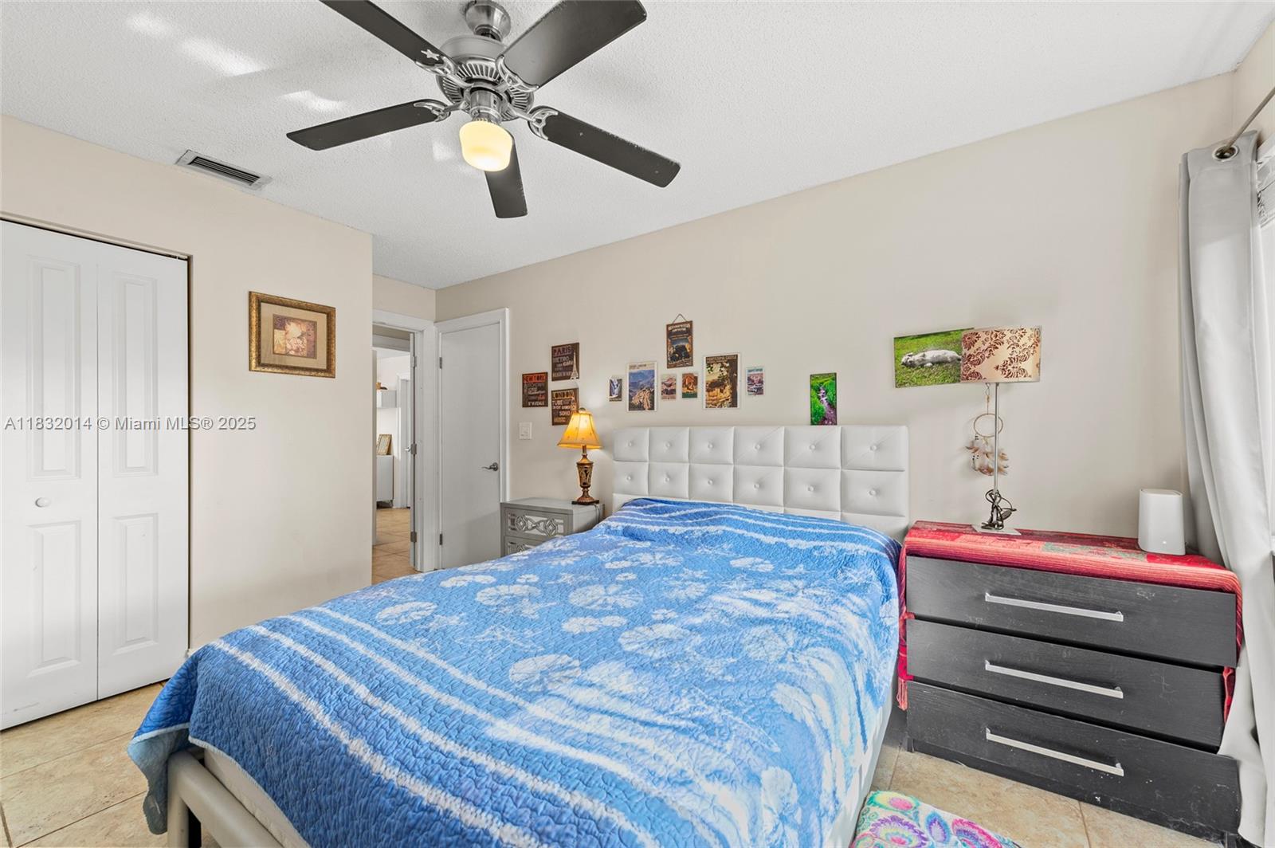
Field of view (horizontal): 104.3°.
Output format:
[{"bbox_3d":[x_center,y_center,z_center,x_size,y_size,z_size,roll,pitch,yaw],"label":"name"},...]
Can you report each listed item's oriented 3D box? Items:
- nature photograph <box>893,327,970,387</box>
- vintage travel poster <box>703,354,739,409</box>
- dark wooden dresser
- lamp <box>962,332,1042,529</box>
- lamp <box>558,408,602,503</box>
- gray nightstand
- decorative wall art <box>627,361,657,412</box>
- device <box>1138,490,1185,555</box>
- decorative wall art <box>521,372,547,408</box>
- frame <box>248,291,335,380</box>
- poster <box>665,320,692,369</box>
[{"bbox_3d":[1.365,-0.294,2.280,0.313,0.245,0.015,-1,-1,34],"label":"nature photograph"},{"bbox_3d":[0.488,-0.244,2.871,0.228,0.313,0.010,-1,-1,34],"label":"vintage travel poster"},{"bbox_3d":[1.446,0.803,1.779,0.813,0.764,0.477,-1,-1,33],"label":"dark wooden dresser"},{"bbox_3d":[1.442,0.025,1.971,0.251,0.797,0.246,-1,-1,33],"label":"lamp"},{"bbox_3d":[-0.349,0.206,3.242,0.292,0.621,0.291,-1,-1,0],"label":"lamp"},{"bbox_3d":[-0.587,0.883,3.367,0.660,0.678,0.310,-1,-1,34],"label":"gray nightstand"},{"bbox_3d":[0.033,-0.234,3.176,0.229,0.310,0.010,-1,-1,34],"label":"decorative wall art"},{"bbox_3d":[1.747,0.325,1.655,0.095,0.190,0.140,-1,-1,34],"label":"device"},{"bbox_3d":[-0.772,-0.253,3.722,0.267,0.261,0.010,-1,-1,33],"label":"decorative wall art"},{"bbox_3d":[-1.936,-0.486,2.792,0.030,0.427,0.430,-1,-1,34],"label":"frame"},{"bbox_3d":[0.261,-0.478,3.024,0.178,0.275,0.012,-1,-1,34],"label":"poster"}]

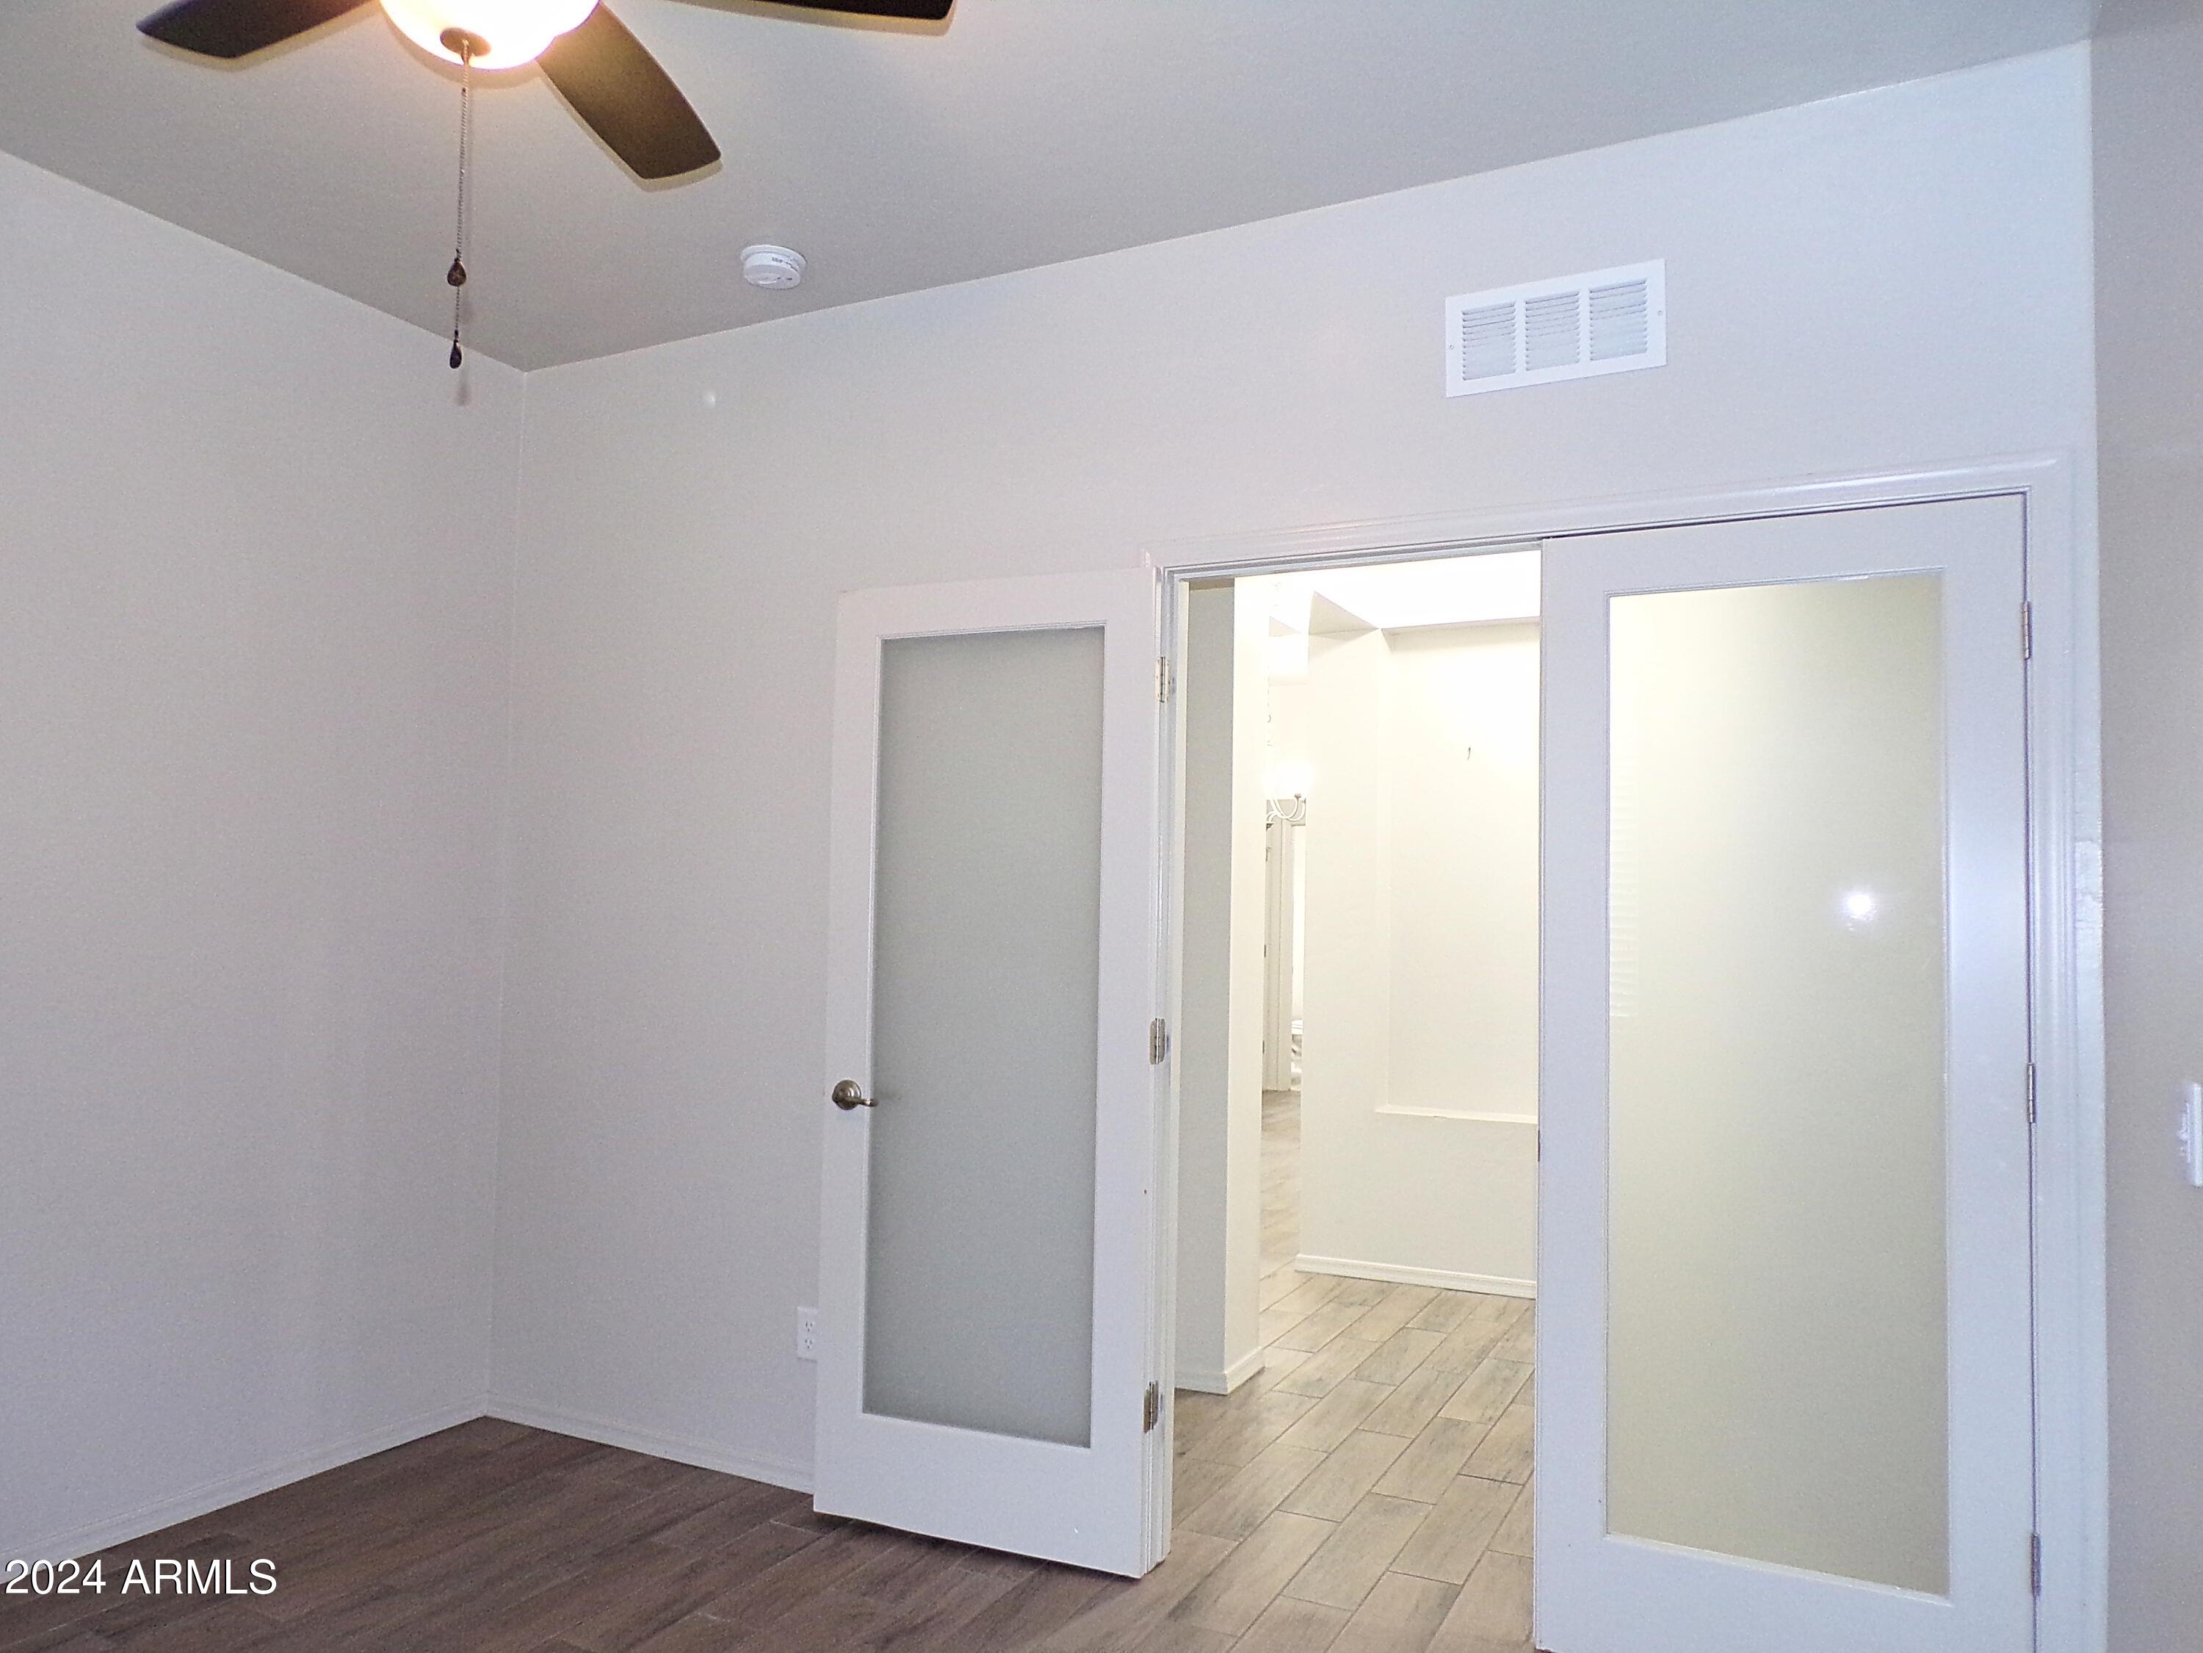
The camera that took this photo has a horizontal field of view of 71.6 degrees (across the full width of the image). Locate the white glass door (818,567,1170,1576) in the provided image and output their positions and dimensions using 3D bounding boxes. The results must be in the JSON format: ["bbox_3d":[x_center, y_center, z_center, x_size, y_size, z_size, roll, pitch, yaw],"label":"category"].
[{"bbox_3d":[-0.250,0.479,3.236,0.767,2.020,0.042,0,-3,24],"label":"white glass door"}]

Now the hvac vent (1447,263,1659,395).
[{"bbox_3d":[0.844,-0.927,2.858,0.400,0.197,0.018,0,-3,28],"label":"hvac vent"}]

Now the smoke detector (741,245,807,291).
[{"bbox_3d":[-0.724,-1.234,3.378,0.140,0.047,0.140,1,-3,0],"label":"smoke detector"}]

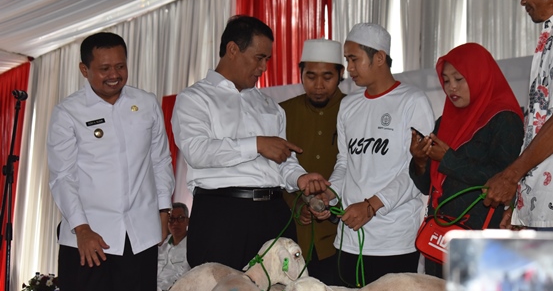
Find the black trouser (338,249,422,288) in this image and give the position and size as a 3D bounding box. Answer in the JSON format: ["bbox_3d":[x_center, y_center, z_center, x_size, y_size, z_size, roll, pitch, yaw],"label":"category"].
[{"bbox_3d":[0.405,0.670,4.560,0.360,0.960,0.260,-2,-5,25],"label":"black trouser"}]

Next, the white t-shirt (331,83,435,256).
[{"bbox_3d":[0.420,0.096,4.570,0.440,0.690,0.320,-2,-5,27],"label":"white t-shirt"}]

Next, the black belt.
[{"bbox_3d":[-0.139,0.179,4.240,0.340,0.045,0.250,3,-5,-36],"label":"black belt"}]

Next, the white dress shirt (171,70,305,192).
[{"bbox_3d":[-0.144,-0.055,4.210,0.480,0.470,0.360,3,-5,-35],"label":"white dress shirt"}]

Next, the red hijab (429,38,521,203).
[{"bbox_3d":[0.785,-0.075,4.530,0.360,0.640,0.330,-3,-5,36],"label":"red hijab"}]

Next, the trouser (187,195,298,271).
[{"bbox_3d":[-0.128,0.670,4.220,0.390,1.020,0.280,3,-5,-34],"label":"trouser"}]

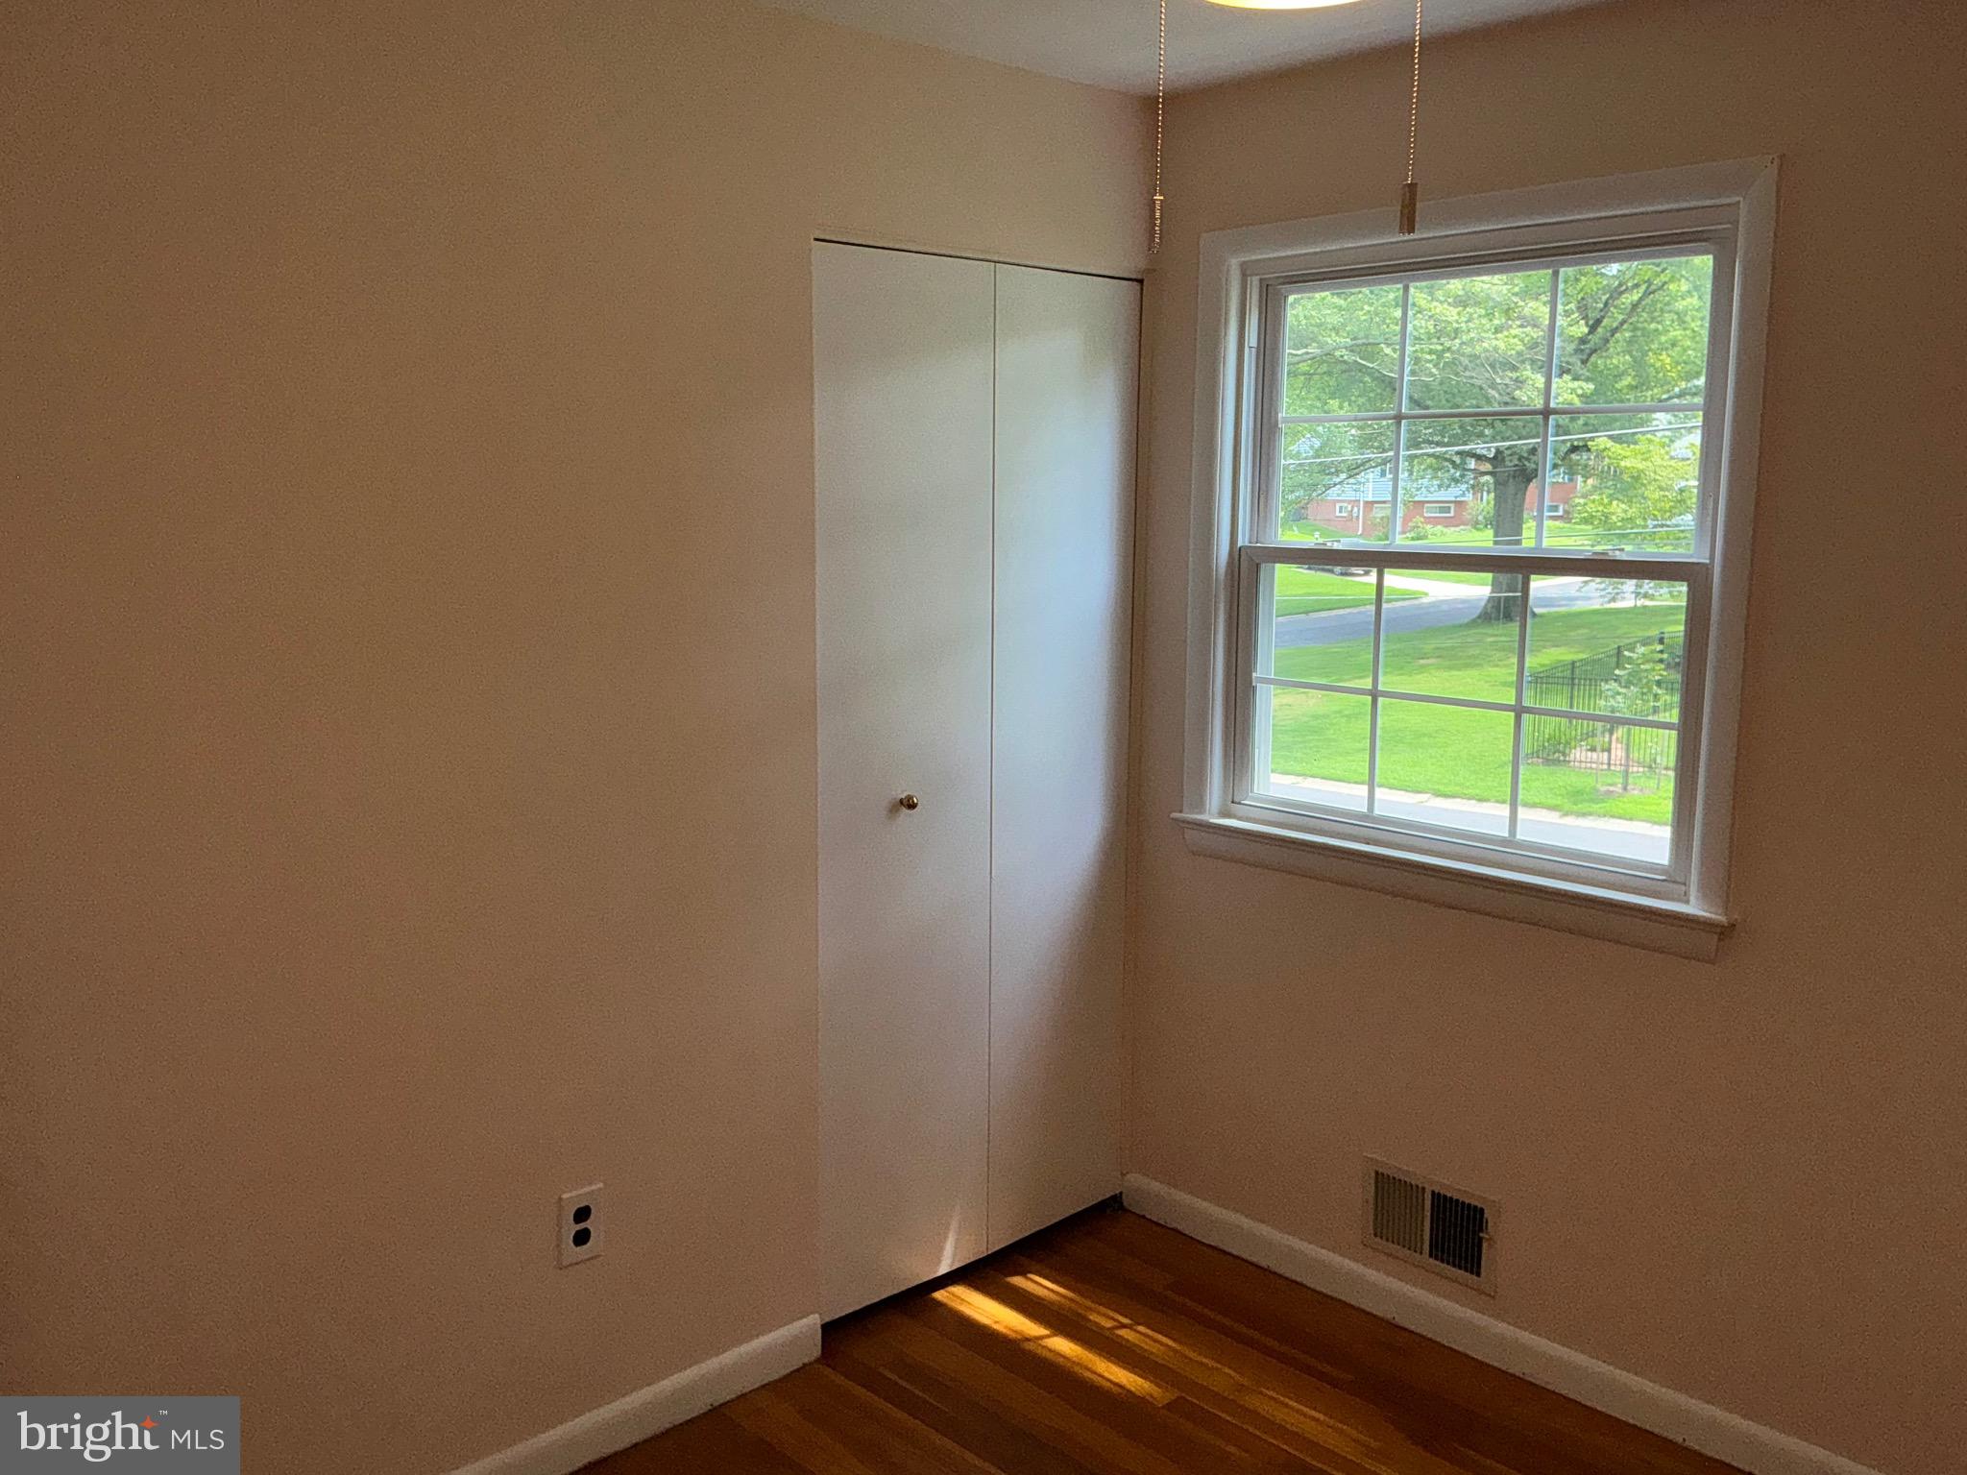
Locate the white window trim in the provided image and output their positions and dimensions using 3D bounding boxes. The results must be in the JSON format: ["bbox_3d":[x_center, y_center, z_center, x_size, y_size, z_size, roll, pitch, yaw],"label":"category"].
[{"bbox_3d":[0.843,-0.327,2.961,0.110,1.288,1.170,-8,12,-43],"label":"white window trim"}]

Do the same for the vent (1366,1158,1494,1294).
[{"bbox_3d":[0.864,0.951,3.098,0.020,0.191,0.295,-8,12,-43],"label":"vent"}]

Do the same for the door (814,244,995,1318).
[{"bbox_3d":[-0.154,0.116,3.082,0.444,2.025,0.040,-8,12,-43],"label":"door"}]

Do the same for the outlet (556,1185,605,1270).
[{"bbox_3d":[-0.668,0.821,2.664,0.082,0.127,0.012,-8,12,-43],"label":"outlet"}]

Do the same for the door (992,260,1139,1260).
[{"bbox_3d":[0.159,0.067,3.384,0.432,2.032,0.035,-8,12,-43],"label":"door"}]

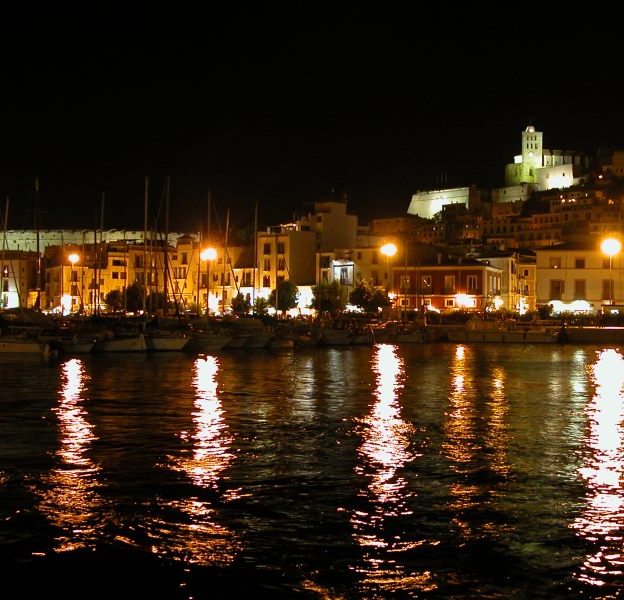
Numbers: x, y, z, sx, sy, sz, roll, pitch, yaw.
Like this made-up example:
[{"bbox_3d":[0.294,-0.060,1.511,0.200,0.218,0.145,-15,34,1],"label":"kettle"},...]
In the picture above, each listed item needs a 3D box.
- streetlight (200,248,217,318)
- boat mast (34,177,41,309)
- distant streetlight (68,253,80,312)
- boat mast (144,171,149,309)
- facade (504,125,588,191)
[{"bbox_3d":[-15.340,-2.310,117.000,1.800,10.400,0.800,0,0,0],"label":"streetlight"},{"bbox_3d":[-28.910,-5.230,83.000,0.280,15.630,0.280,-1,0,0],"label":"boat mast"},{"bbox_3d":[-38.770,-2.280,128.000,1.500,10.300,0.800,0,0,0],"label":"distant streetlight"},{"bbox_3d":[-17.270,-5.270,82.000,0.280,15.650,0.280,0,0,0],"label":"boat mast"},{"bbox_3d":[132.800,-80.700,445.000,45.000,37.500,24.000,0,0,14],"label":"facade"}]

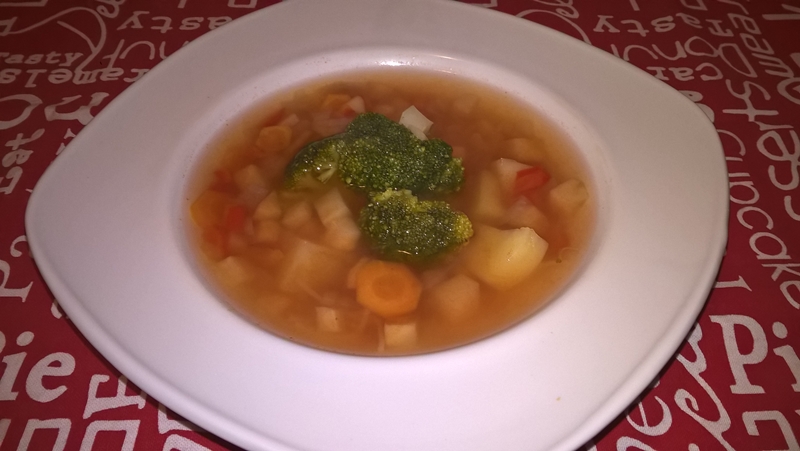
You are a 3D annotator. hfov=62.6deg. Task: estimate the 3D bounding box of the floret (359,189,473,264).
[{"bbox_3d":[0.006,0.001,0.236,0.041,0.025,0.028,0,46,0],"label":"floret"}]

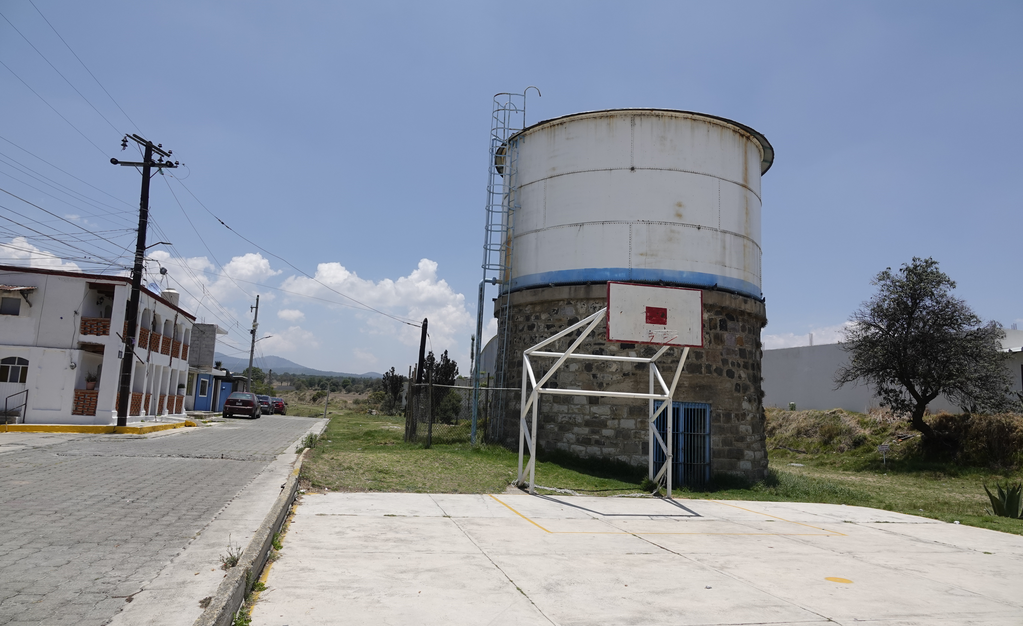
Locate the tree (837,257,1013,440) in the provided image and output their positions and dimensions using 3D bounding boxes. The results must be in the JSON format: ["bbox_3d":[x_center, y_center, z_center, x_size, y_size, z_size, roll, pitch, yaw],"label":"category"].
[{"bbox_3d":[16.353,1.406,27.000,6.200,7.200,6.200,5,-9,-13],"label":"tree"}]

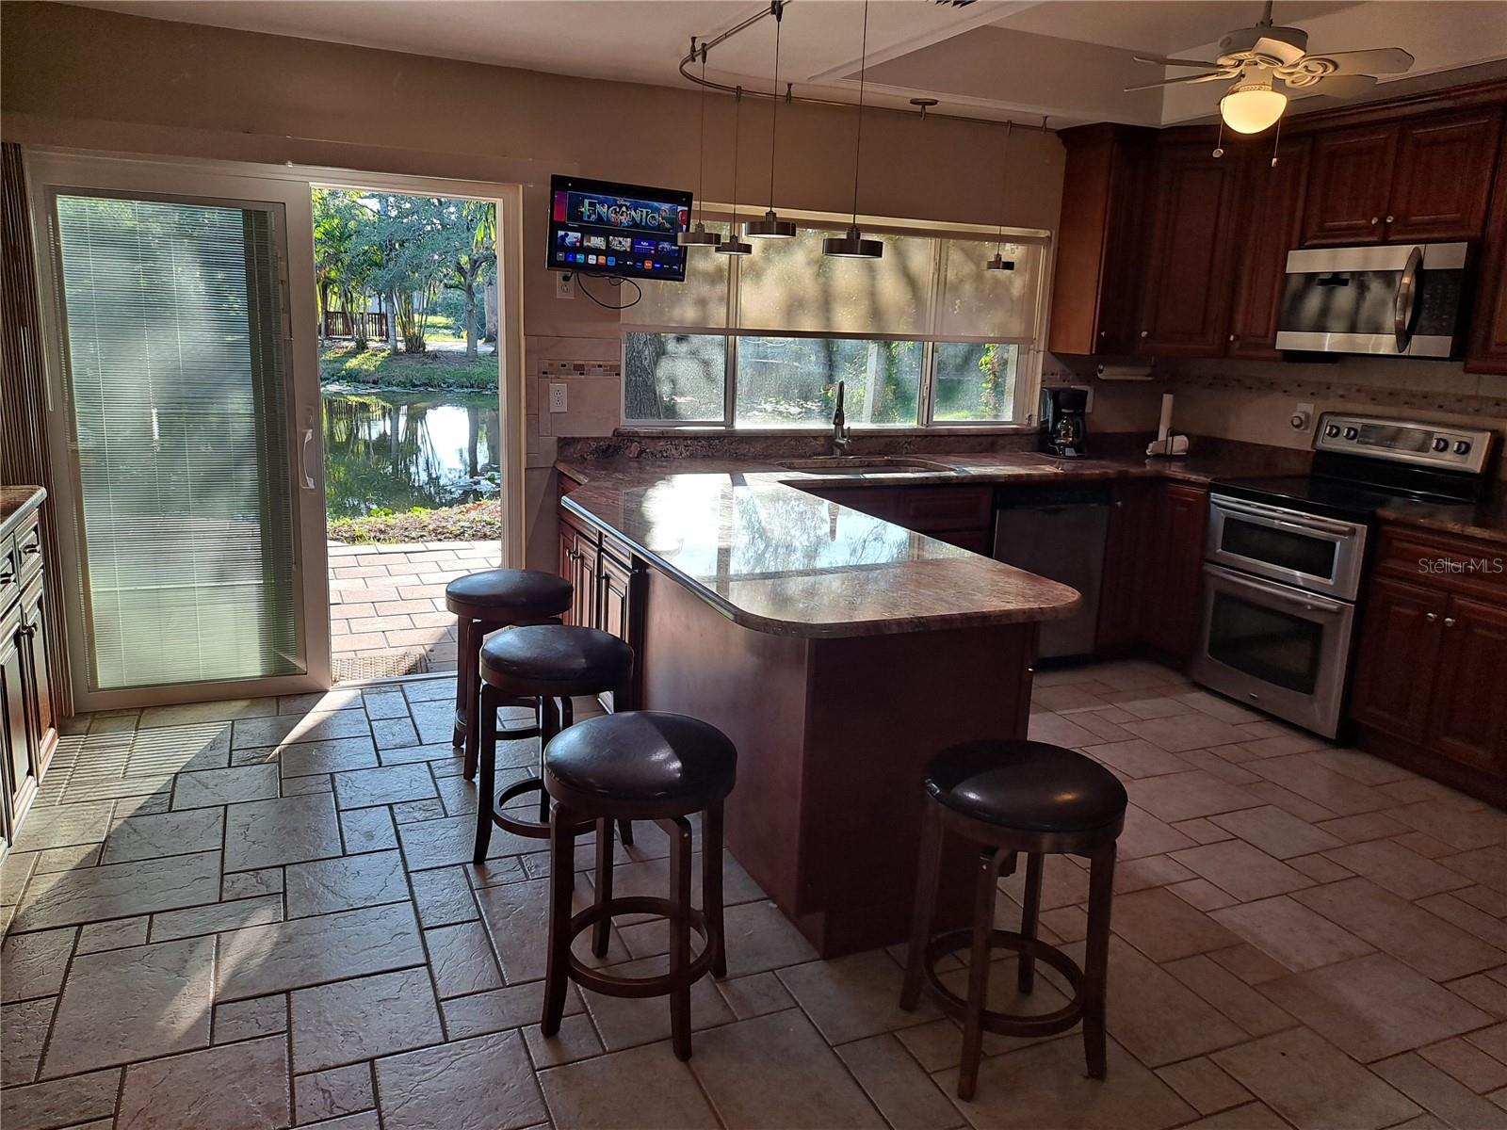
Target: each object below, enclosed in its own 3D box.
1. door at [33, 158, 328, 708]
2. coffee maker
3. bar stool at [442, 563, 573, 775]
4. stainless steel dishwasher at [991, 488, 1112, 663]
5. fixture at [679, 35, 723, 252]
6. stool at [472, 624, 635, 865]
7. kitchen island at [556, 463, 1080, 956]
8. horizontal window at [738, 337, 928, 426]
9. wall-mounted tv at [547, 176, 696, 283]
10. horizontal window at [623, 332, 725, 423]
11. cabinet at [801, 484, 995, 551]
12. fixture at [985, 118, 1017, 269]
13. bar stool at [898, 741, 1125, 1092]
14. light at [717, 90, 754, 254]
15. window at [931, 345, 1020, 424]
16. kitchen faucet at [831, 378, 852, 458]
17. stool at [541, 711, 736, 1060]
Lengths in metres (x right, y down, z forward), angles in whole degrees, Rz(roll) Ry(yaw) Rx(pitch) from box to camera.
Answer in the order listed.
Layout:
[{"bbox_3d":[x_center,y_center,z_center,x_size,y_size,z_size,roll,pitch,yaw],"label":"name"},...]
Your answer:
[{"bbox_3d":[-2.081,-0.437,4.046,0.870,1.970,0.080,-3,13,-21],"label":"door"},{"bbox_3d":[1.538,-0.706,5.391,0.170,0.335,0.190,-2,13,-17],"label":"coffee maker"},{"bbox_3d":[-0.828,0.362,3.717,0.400,0.630,0.400,-3,13,-21],"label":"bar stool"},{"bbox_3d":[1.206,-0.002,5.133,0.605,0.840,0.600,-3,13,-22],"label":"stainless steel dishwasher"},{"bbox_3d":[-0.176,-1.382,3.609,0.147,0.630,0.147,2,12,0],"label":"fixture"},{"bbox_3d":[-0.545,0.512,3.046,0.410,0.640,0.410,2,12,0],"label":"stool"},{"bbox_3d":[-0.094,0.273,3.566,0.915,0.914,2.670,-3,13,-22],"label":"kitchen island"},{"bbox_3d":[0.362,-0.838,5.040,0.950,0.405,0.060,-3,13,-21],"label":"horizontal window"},{"bbox_3d":[-0.511,-1.273,4.150,0.560,0.334,0.050,-4,22,-24],"label":"wall-mounted tv"},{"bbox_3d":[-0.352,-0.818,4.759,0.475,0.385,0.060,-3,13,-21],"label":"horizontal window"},{"bbox_3d":[0.456,0.047,4.780,0.920,0.880,0.610,-3,13,-21],"label":"cabinet"},{"bbox_3d":[1.122,-1.645,4.862,0.145,0.645,0.145,-3,13,-22],"label":"fixture"},{"bbox_3d":[0.538,0.720,2.281,0.400,0.630,0.400,2,12,0],"label":"bar stool"},{"bbox_3d":[-0.064,-1.503,4.176,0.145,0.605,0.145,2,12,0],"label":"light"},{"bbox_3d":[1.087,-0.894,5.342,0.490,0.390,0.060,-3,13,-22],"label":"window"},{"bbox_3d":[0.409,-0.651,4.903,0.095,0.370,0.215,3,12,4],"label":"kitchen faucet"},{"bbox_3d":[-0.243,0.666,2.361,0.410,0.640,0.410,2,12,0],"label":"stool"}]

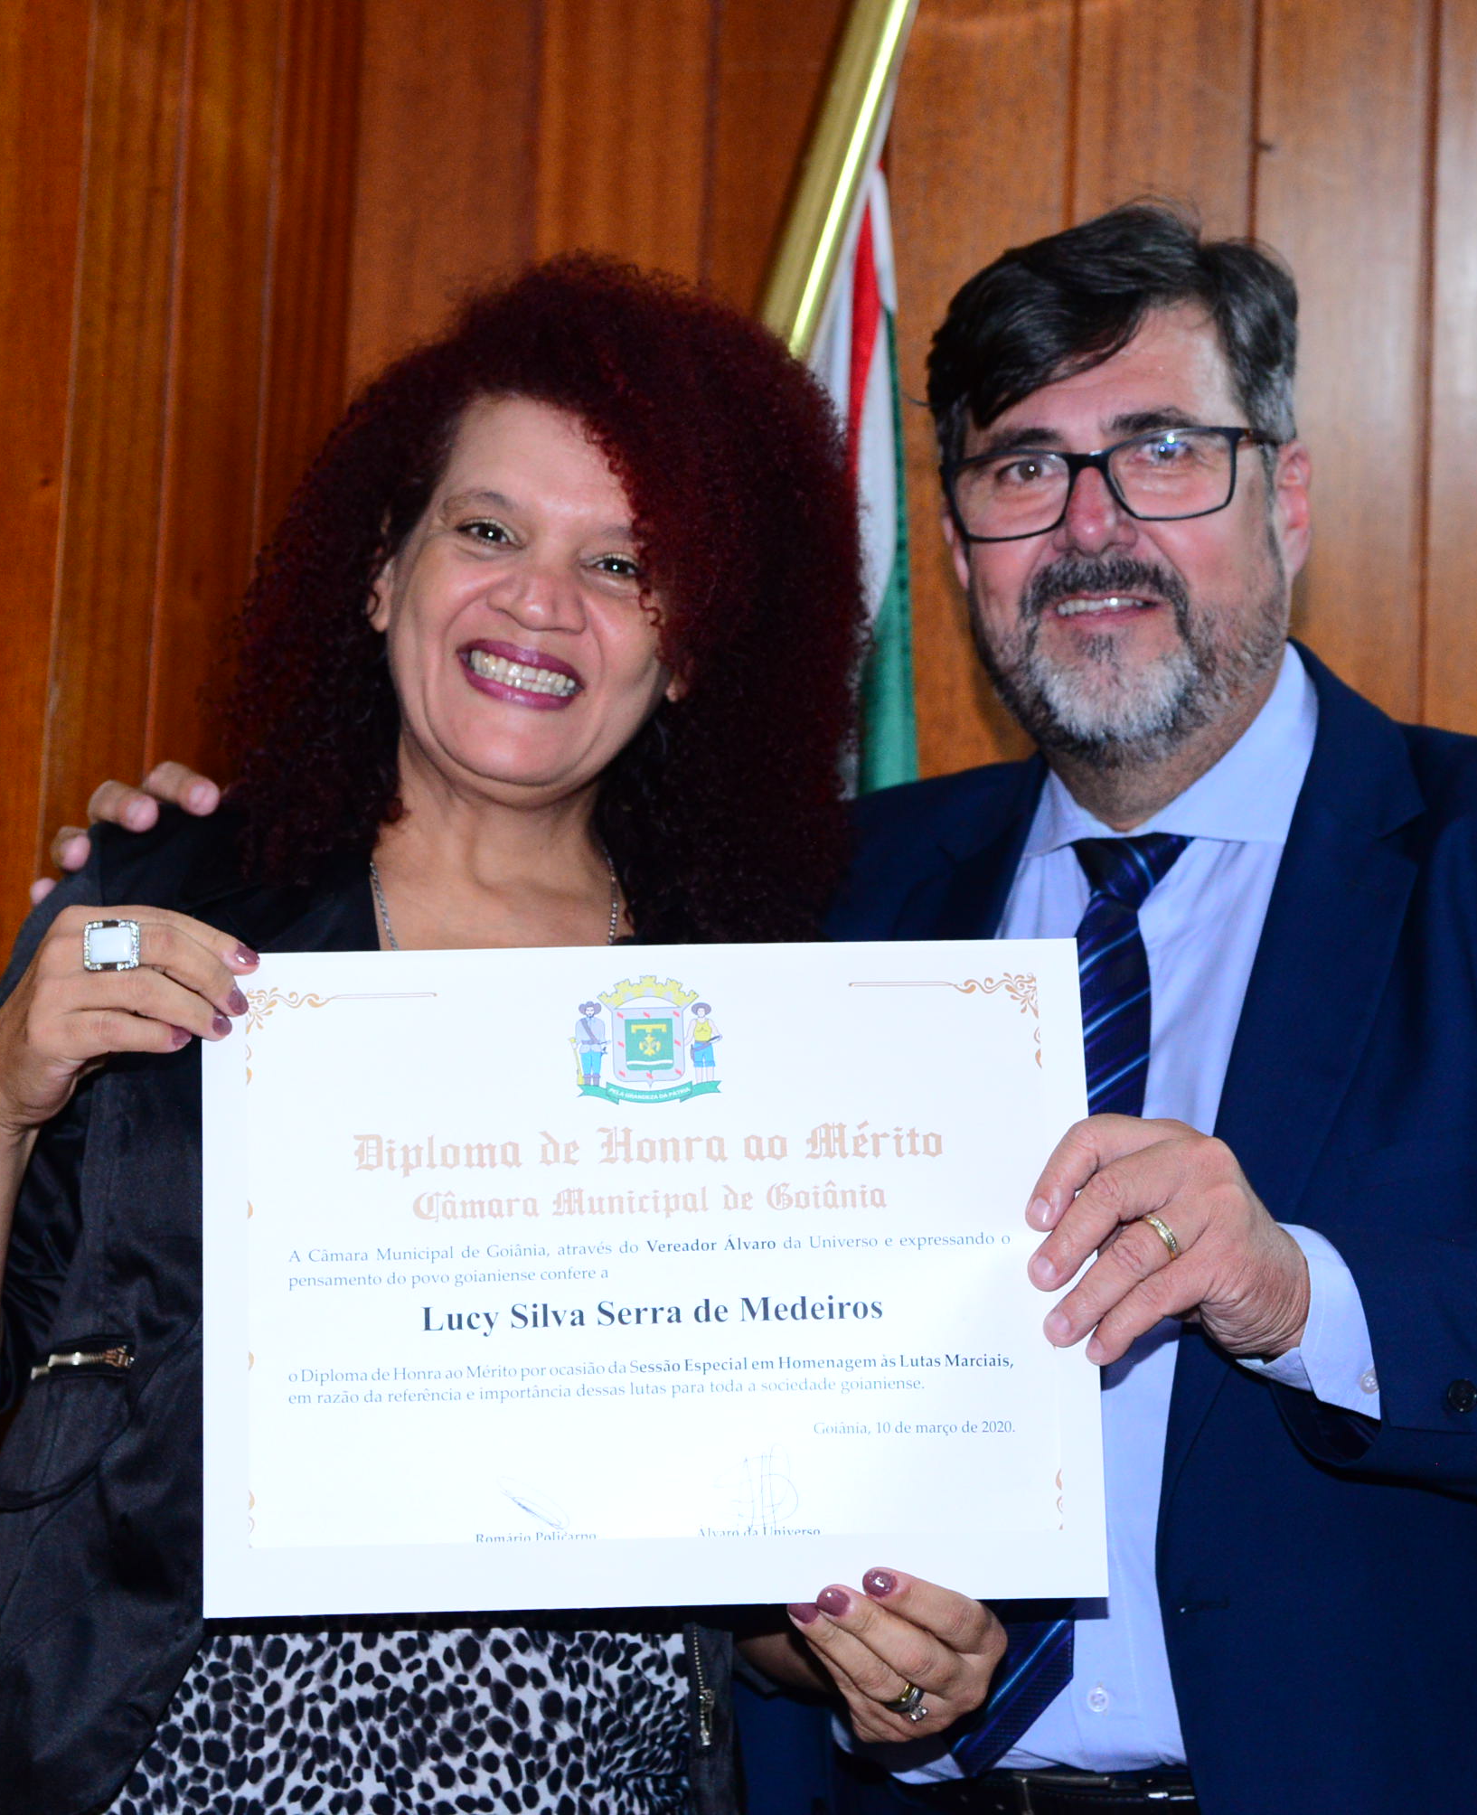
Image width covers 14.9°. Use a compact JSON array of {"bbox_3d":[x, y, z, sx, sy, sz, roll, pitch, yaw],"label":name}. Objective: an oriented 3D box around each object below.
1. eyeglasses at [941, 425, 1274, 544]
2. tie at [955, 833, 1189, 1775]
[{"bbox_3d":[0.179,-0.193,2.648,0.140,0.045,0.140,-6,0,15],"label":"eyeglasses"},{"bbox_3d":[0.141,0.178,2.560,0.090,0.435,0.070,6,-14,14],"label":"tie"}]

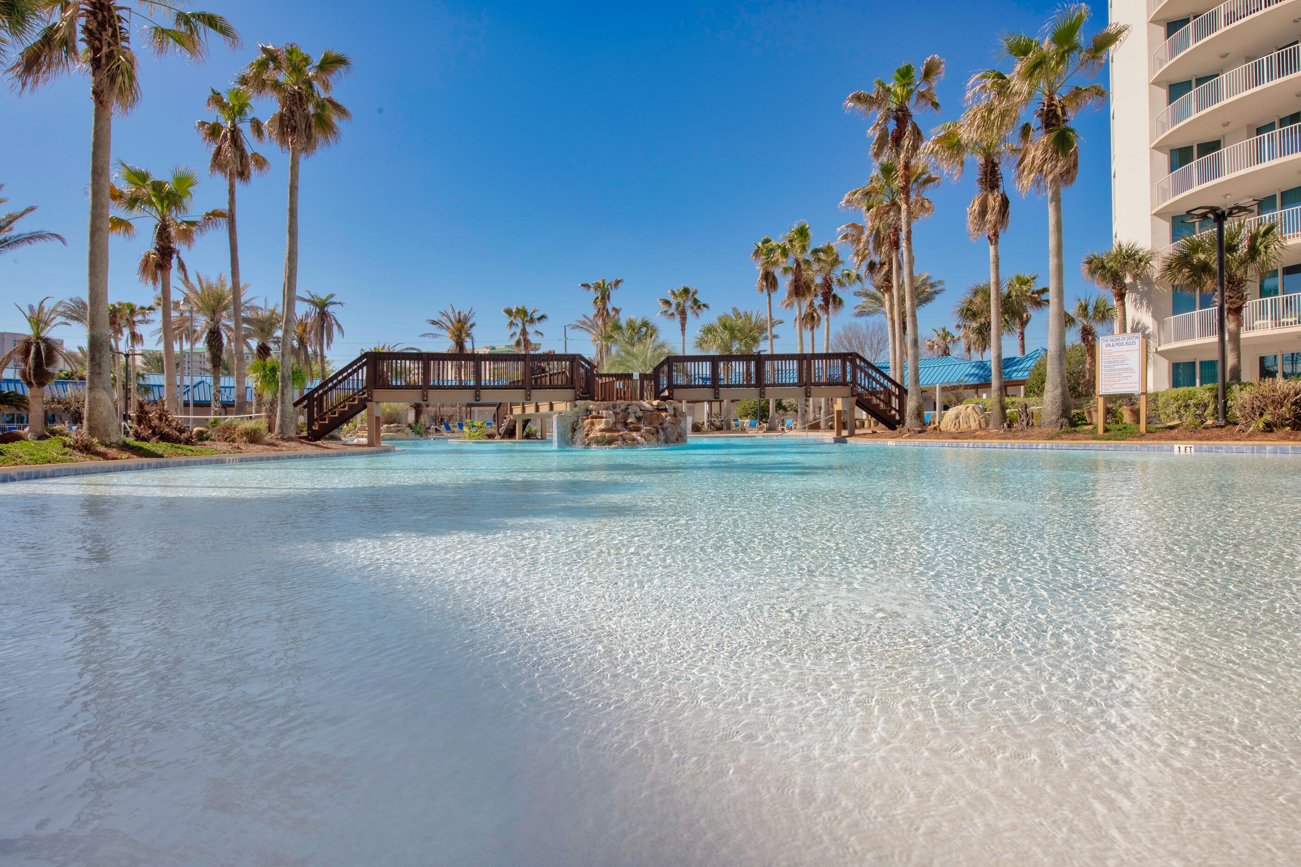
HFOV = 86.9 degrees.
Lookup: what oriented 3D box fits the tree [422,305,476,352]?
[{"bbox_3d":[-13.486,-4.564,46.000,3.700,8.040,3.700,-1,0,0],"label":"tree"}]

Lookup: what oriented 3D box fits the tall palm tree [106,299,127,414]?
[{"bbox_3d":[-38.119,-4.808,49.000,2.400,9.398,2.400,-1,0,0],"label":"tall palm tree"}]

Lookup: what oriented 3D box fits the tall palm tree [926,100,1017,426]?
[{"bbox_3d":[9.748,-5.143,20.800,3.000,9.920,3.000,-1,0,0],"label":"tall palm tree"}]

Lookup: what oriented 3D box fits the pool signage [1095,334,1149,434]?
[{"bbox_3d":[9.894,-1.034,14.400,0.150,2.120,0.980,-1,0,-33],"label":"pool signage"}]

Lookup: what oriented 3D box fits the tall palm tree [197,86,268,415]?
[{"bbox_3d":[-15.192,-6.294,25.000,2.600,12.737,2.500,-1,0,0],"label":"tall palm tree"}]

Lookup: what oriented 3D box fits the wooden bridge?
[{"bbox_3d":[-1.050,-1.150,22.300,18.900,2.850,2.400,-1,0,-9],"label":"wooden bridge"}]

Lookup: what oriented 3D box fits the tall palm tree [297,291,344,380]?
[{"bbox_3d":[-21.142,-4.691,44.000,3.100,8.860,3.100,-1,0,0],"label":"tall palm tree"}]

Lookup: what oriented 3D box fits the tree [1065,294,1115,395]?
[{"bbox_3d":[18.234,-3.250,28.513,2.300,5.064,2.300,-1,0,0],"label":"tree"}]

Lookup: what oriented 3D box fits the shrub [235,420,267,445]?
[{"bbox_3d":[-9.774,-0.025,16.800,0.820,0.597,0.750,-1,0,0],"label":"shrub"}]

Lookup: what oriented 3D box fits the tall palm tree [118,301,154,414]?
[{"bbox_3d":[-35.932,-4.478,48.026,2.300,9.526,2.300,-1,0,0],"label":"tall palm tree"}]

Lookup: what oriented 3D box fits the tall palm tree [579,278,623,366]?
[{"bbox_3d":[-3.381,-5.508,48.029,3.119,10.734,3.119,-1,0,0],"label":"tall palm tree"}]

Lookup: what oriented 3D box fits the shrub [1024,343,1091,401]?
[{"bbox_3d":[16.946,-2.216,28.503,2.577,3.080,2.577,-1,0,0],"label":"shrub"}]

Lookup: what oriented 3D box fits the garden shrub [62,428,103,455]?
[{"bbox_3d":[-10.280,0.147,12.400,0.760,0.477,0.700,-1,0,0],"label":"garden shrub"}]

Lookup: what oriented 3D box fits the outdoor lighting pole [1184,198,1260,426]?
[{"bbox_3d":[11.863,-2.529,14.217,1.260,4.679,1.260,-1,0,0],"label":"outdoor lighting pole"}]

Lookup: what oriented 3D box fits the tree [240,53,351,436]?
[{"bbox_3d":[-10.624,-5.737,20.500,3.500,11.840,3.500,-1,0,0],"label":"tree"}]

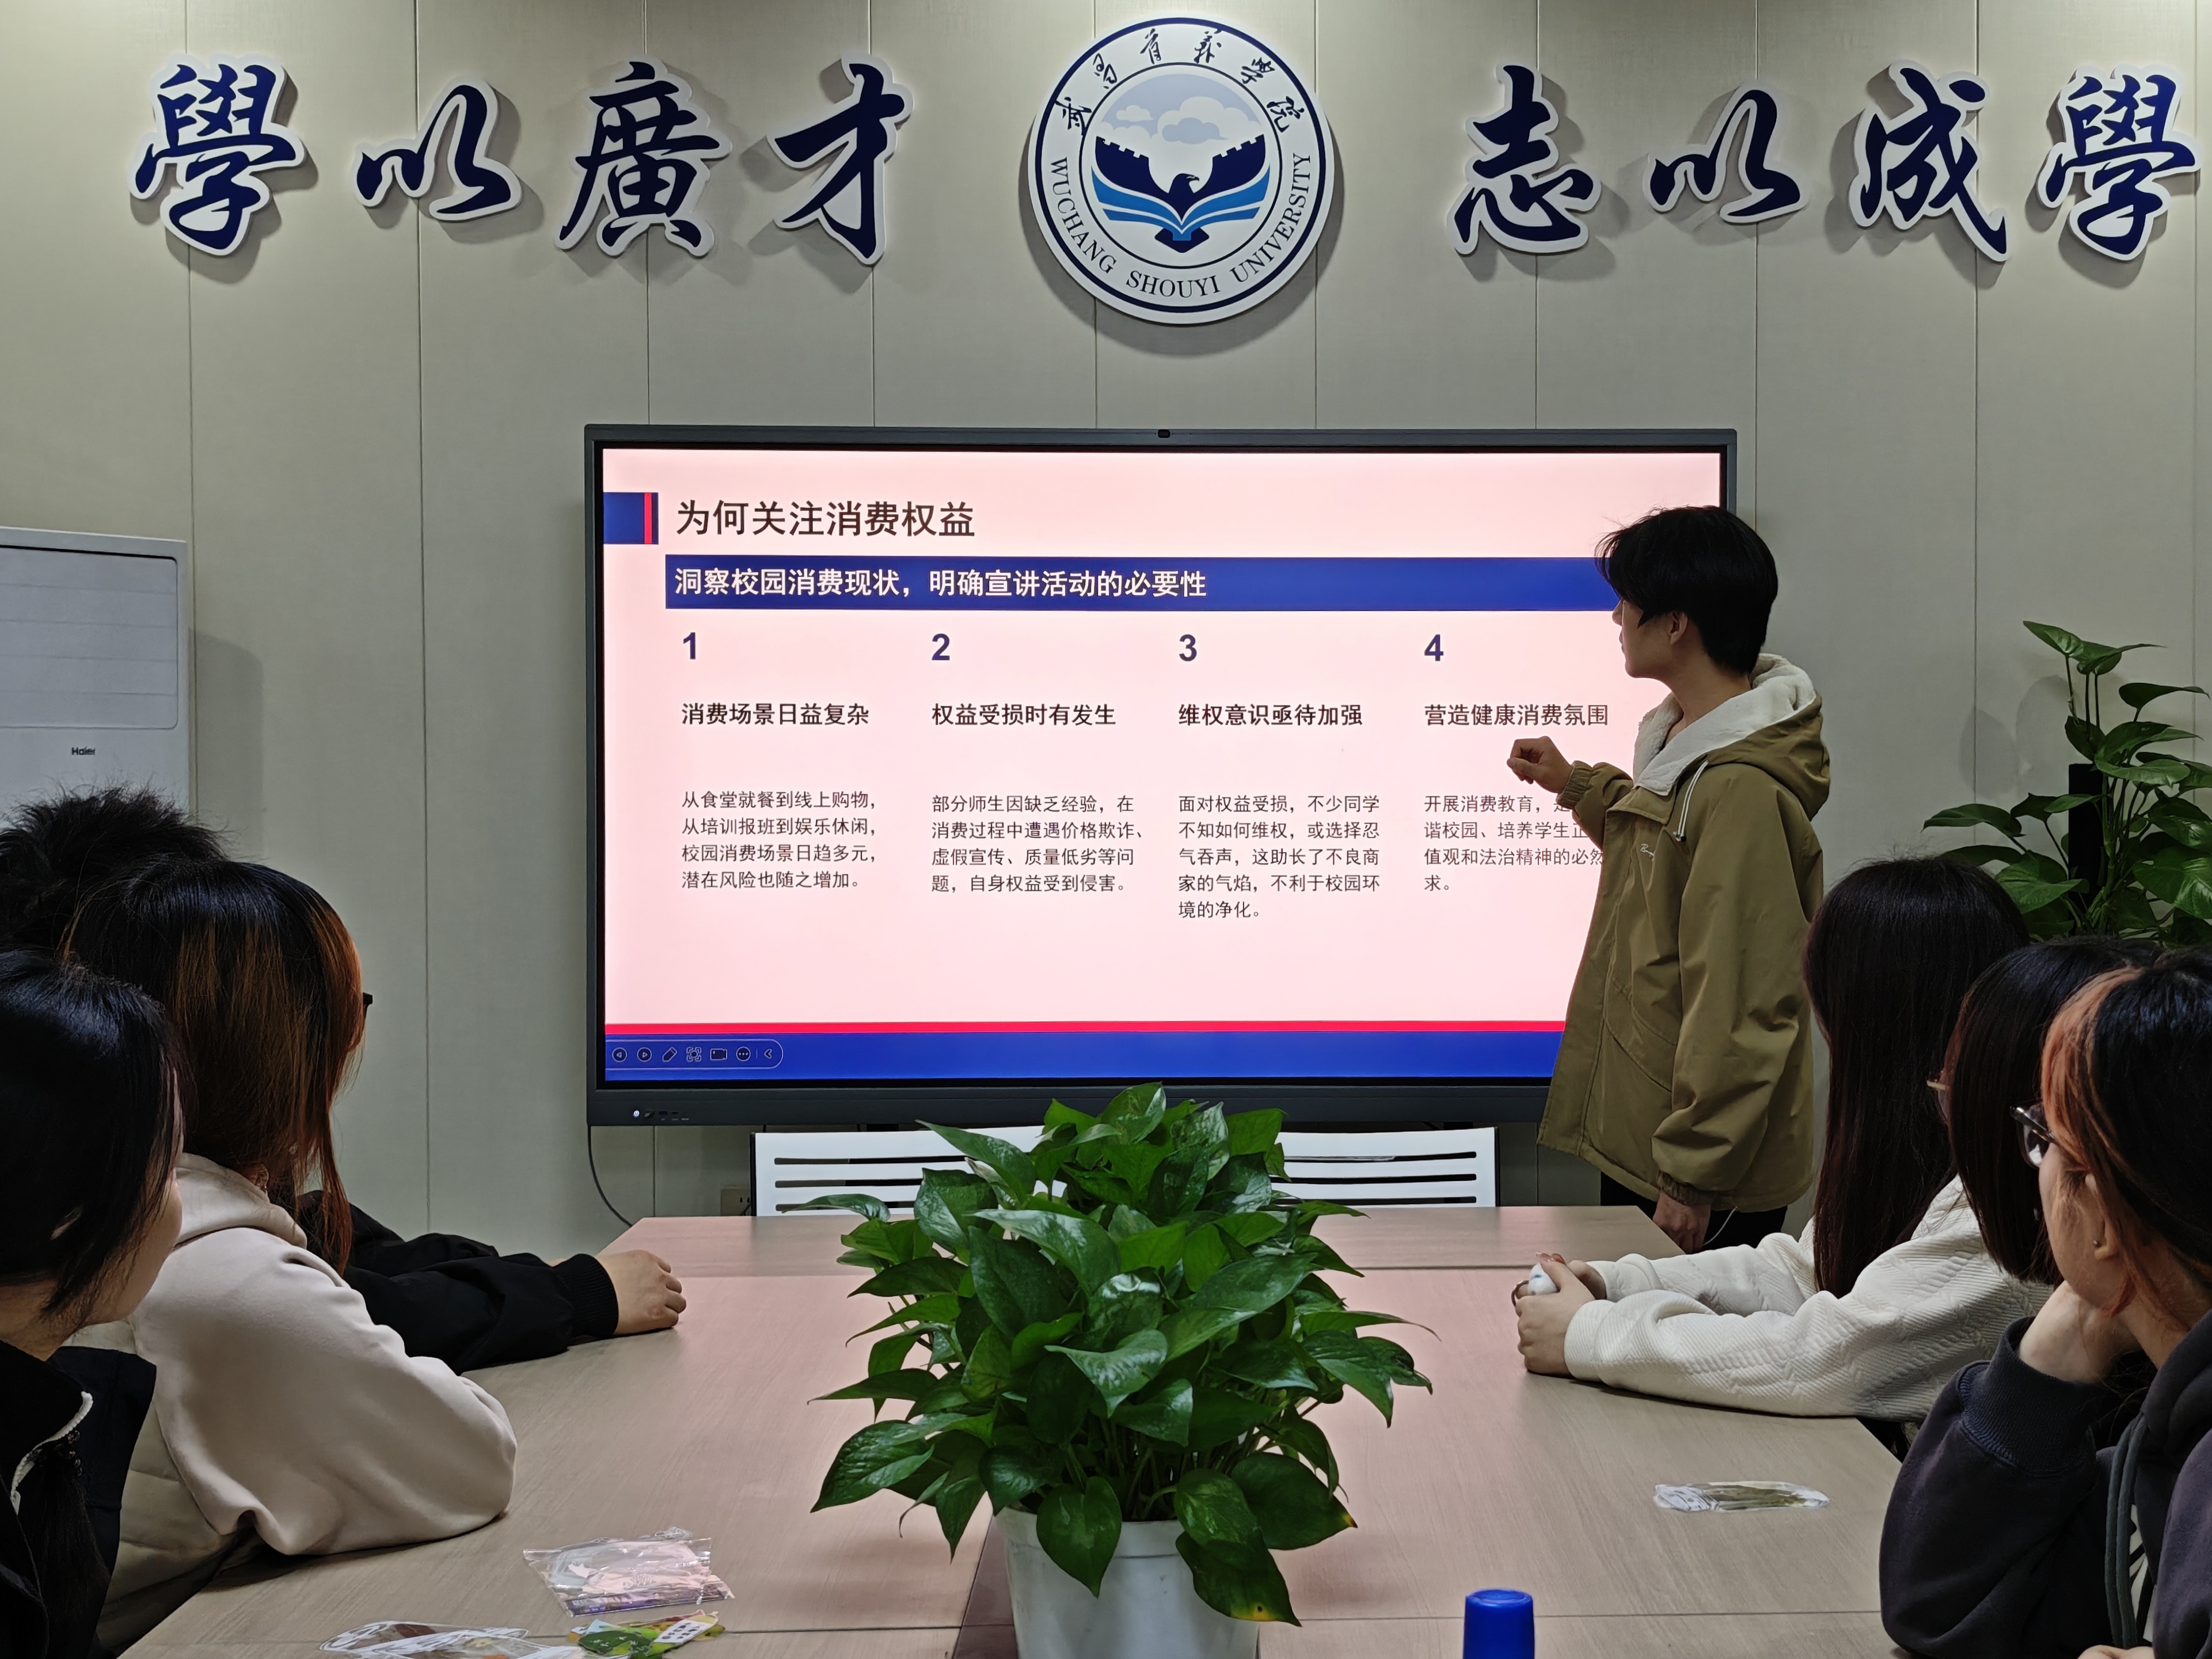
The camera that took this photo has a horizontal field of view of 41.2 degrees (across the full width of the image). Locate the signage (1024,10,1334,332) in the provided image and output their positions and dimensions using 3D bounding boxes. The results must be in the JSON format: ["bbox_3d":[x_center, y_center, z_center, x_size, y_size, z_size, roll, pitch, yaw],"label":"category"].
[{"bbox_3d":[0.128,-1.125,5.048,0.525,0.525,0.040,0,1,-1],"label":"signage"}]

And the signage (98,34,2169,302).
[{"bbox_3d":[0.111,-1.139,5.047,3.540,0.370,0.040,0,1,-1],"label":"signage"}]

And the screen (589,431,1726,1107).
[{"bbox_3d":[0.095,-0.093,5.042,1.950,1.180,0.090,0,1,-1],"label":"screen"}]

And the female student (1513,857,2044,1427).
[{"bbox_3d":[0.770,0.660,2.935,0.720,1.260,0.520,1,2,26],"label":"female student"}]

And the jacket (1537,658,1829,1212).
[{"bbox_3d":[0.865,0.157,4.400,0.400,0.810,0.500,0,1,-18],"label":"jacket"}]

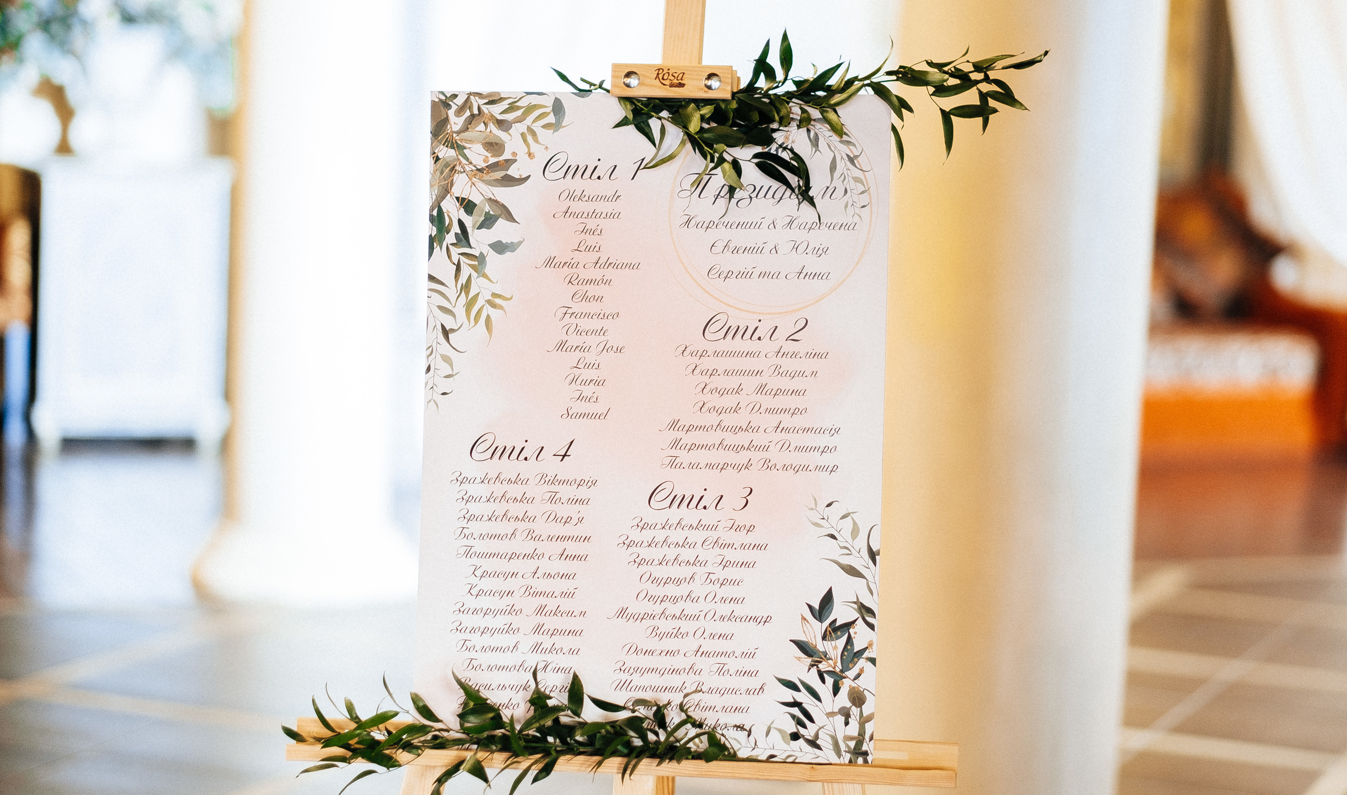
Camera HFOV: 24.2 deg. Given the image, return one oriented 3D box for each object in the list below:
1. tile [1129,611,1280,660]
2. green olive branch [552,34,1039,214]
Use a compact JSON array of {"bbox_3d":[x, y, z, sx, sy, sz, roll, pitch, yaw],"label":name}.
[{"bbox_3d":[1.277,0.583,7.724,0.375,0.015,0.660,5,7,22],"label":"tile"},{"bbox_3d":[0.116,-0.248,2.847,0.445,0.168,0.130,4,7,9],"label":"green olive branch"}]

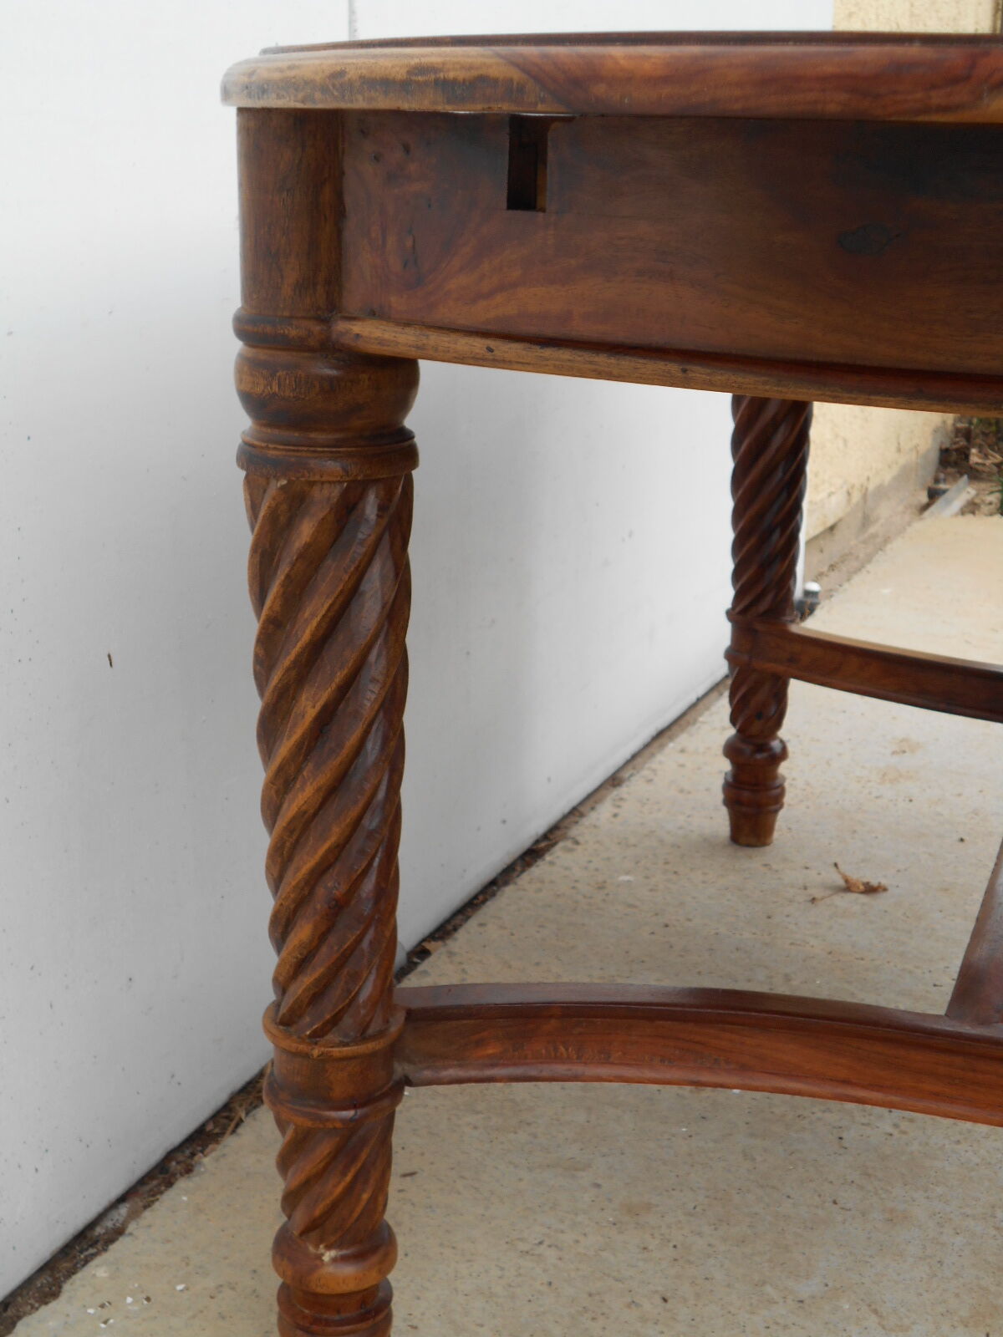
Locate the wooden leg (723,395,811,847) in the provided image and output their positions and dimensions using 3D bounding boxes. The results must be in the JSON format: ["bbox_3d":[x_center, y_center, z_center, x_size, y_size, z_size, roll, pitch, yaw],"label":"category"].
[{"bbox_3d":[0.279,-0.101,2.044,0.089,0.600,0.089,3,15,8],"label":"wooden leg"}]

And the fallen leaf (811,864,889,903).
[{"bbox_3d":[0.355,0.218,1.963,0.074,0.026,0.042,-2,15,-12],"label":"fallen leaf"}]

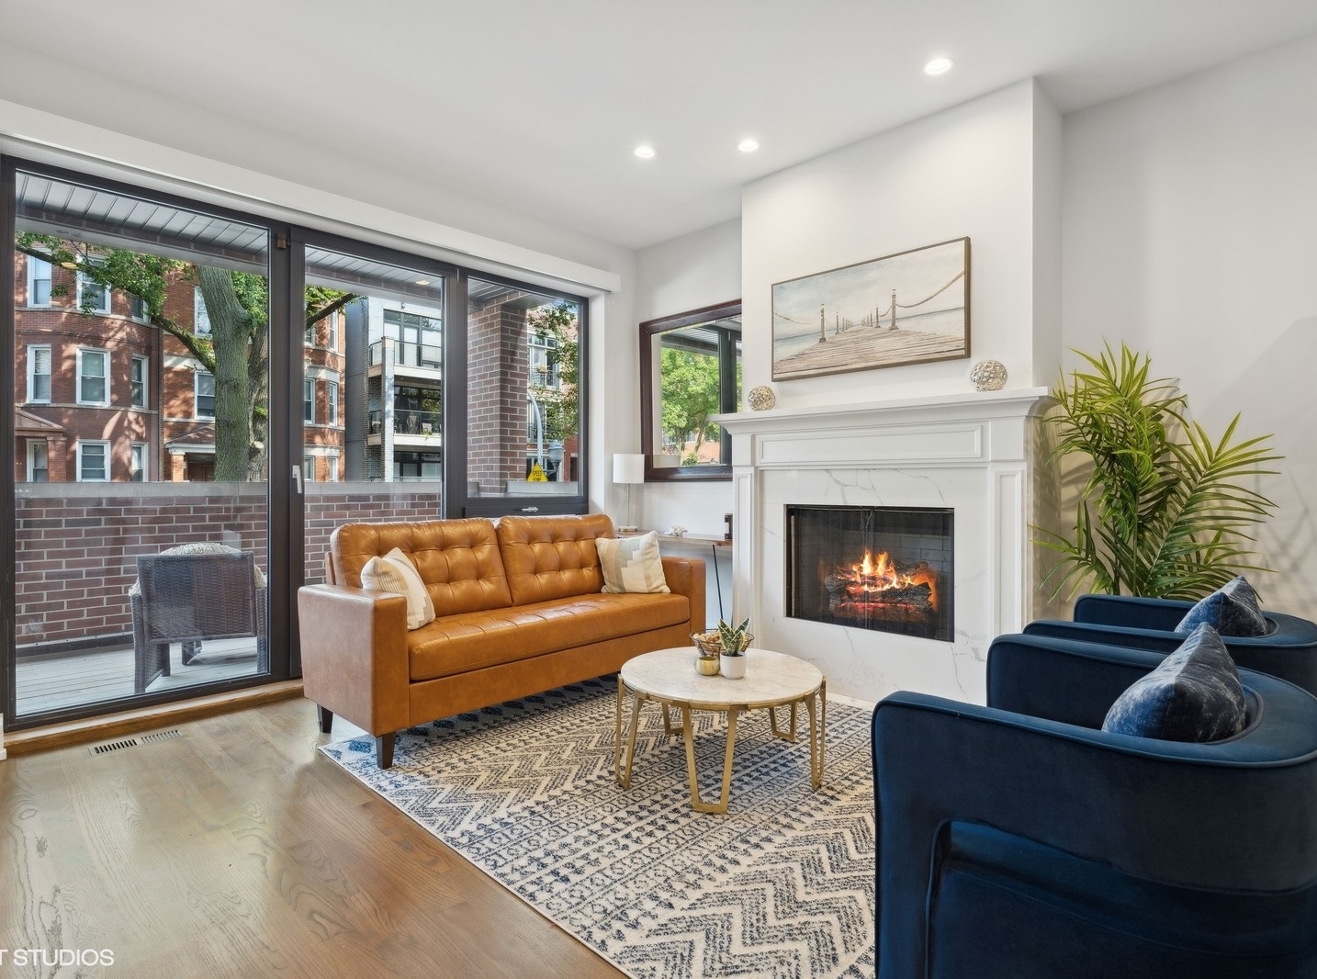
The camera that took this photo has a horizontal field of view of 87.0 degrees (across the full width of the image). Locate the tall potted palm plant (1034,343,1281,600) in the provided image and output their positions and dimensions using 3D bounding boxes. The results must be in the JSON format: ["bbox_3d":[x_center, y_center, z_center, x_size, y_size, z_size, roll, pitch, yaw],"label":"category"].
[{"bbox_3d":[1.907,0.251,2.673,0.860,1.660,0.860,0,0,44],"label":"tall potted palm plant"}]

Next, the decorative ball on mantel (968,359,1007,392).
[{"bbox_3d":[1.460,-0.496,3.079,0.150,0.150,0.150,0,0,0],"label":"decorative ball on mantel"}]

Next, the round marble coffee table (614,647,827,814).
[{"bbox_3d":[0.235,0.897,2.720,0.810,0.367,0.810,0,0,0],"label":"round marble coffee table"}]

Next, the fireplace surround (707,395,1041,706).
[{"bbox_3d":[1.016,0.328,3.525,1.785,1.500,0.207,0,0,44],"label":"fireplace surround"}]

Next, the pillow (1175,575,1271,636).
[{"bbox_3d":[1.485,0.479,1.825,0.180,0.450,0.460,18,12,42],"label":"pillow"}]

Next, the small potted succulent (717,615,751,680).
[{"bbox_3d":[0.284,0.601,2.664,0.126,0.225,0.126,0,0,0],"label":"small potted succulent"}]

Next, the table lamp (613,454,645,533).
[{"bbox_3d":[-0.209,0.023,4.922,0.218,0.557,0.218,0,0,0],"label":"table lamp"}]

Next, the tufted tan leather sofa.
[{"bbox_3d":[-0.685,0.614,3.628,0.828,0.927,1.962,0,0,44],"label":"tufted tan leather sofa"}]

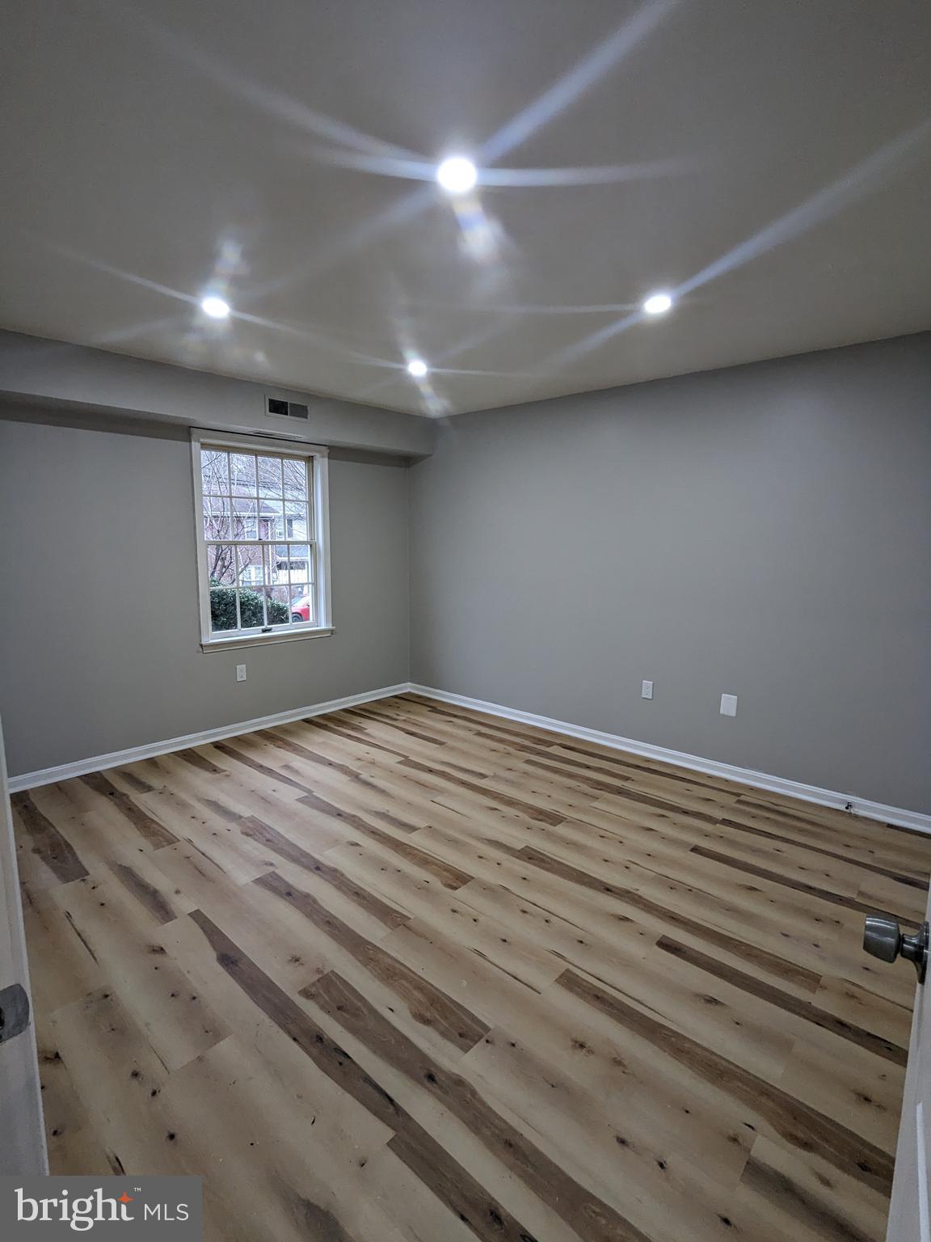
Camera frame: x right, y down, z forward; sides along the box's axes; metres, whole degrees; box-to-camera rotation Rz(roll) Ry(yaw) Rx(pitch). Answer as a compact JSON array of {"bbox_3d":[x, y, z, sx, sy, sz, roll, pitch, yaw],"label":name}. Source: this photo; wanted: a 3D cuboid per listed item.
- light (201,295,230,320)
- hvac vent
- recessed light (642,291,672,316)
[{"bbox_3d":[-1.085,-1.359,2.490,0.125,0.025,0.125,8,11,42],"label":"light"},{"bbox_3d":[-1.199,-1.430,3.872,0.025,0.130,0.335,8,11,42],"label":"hvac vent"},{"bbox_3d":[0.812,-1.333,2.419,0.125,0.025,0.125,8,11,42],"label":"recessed light"}]

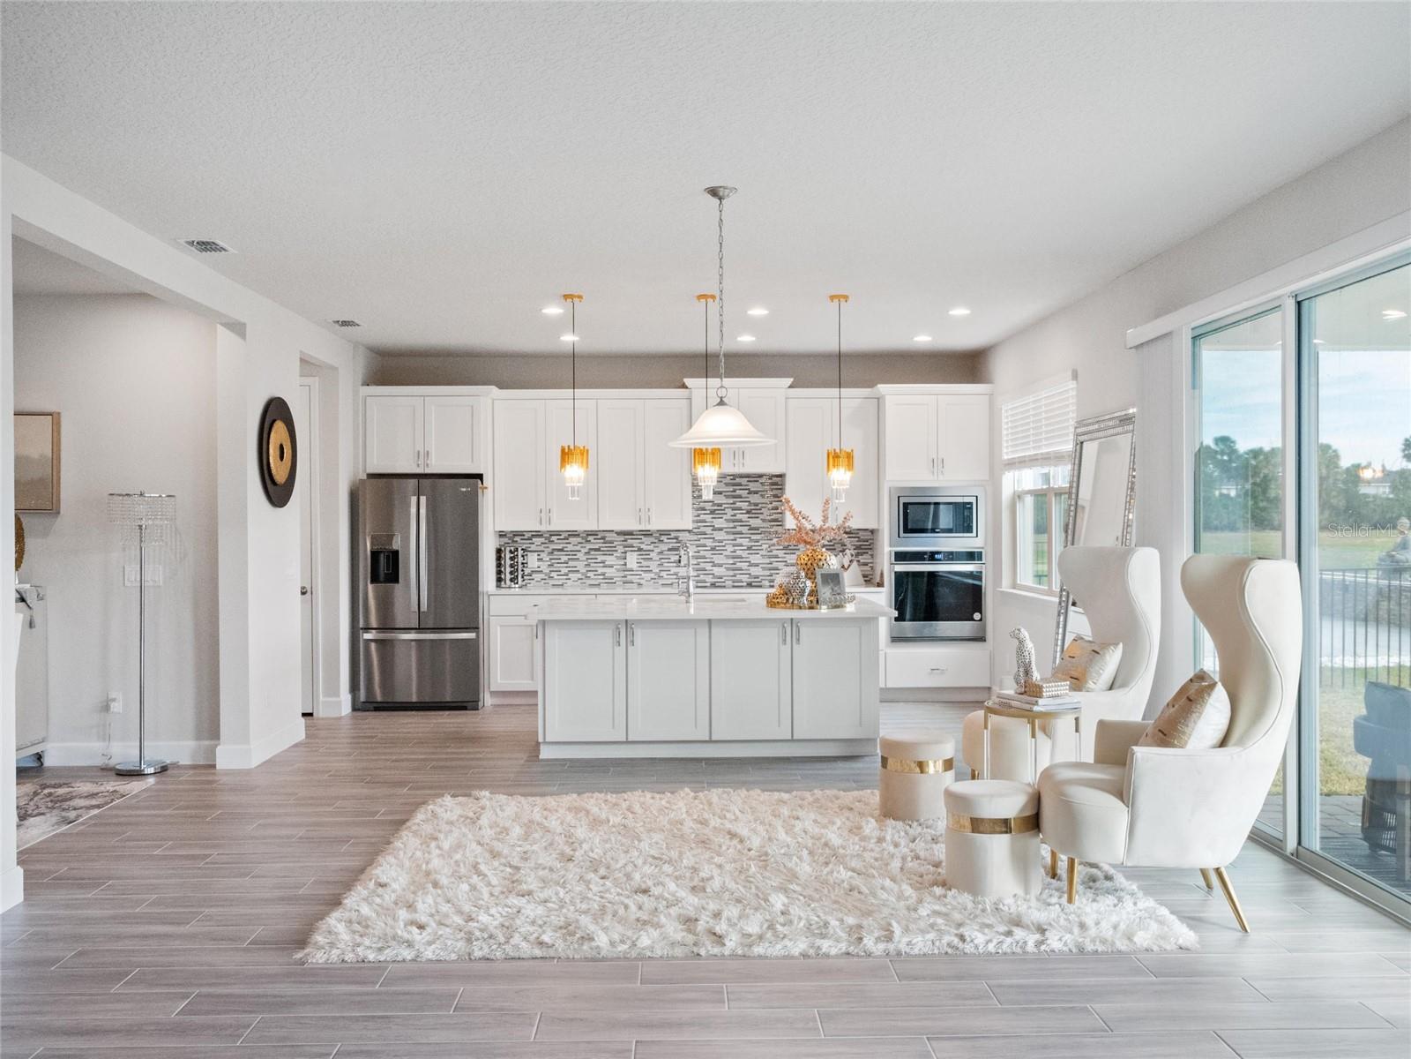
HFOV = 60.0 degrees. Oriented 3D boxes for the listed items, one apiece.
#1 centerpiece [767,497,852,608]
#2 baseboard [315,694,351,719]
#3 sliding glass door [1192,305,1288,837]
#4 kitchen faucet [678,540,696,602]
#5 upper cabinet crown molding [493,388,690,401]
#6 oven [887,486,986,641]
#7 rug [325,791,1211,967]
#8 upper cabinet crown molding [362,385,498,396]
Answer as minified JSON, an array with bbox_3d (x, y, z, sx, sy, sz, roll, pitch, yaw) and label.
[{"bbox_3d":[0.649,0.141,7.619,0.538,0.681,0.400,0,0,-1],"label":"centerpiece"},{"bbox_3d":[-2.809,1.327,9.238,0.190,0.145,0.240,0,0,-1],"label":"baseboard"},{"bbox_3d":[2.518,0.176,5.786,0.050,2.350,0.980,0,0,-1],"label":"sliding glass door"},{"bbox_3d":[-0.132,0.278,8.081,0.105,0.400,0.200,0,0,-18],"label":"kitchen faucet"},{"bbox_3d":[-0.901,-1.081,9.874,1.600,0.085,0.090,0,0,-1],"label":"upper cabinet crown molding"},{"bbox_3d":[1.824,0.269,9.907,0.757,1.211,0.560,0,0,-1],"label":"oven"},{"bbox_3d":[0.154,1.388,5.256,3.000,0.060,2.360,0,0,-1],"label":"rug"},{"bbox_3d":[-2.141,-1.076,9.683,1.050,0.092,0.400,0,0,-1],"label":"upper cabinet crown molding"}]

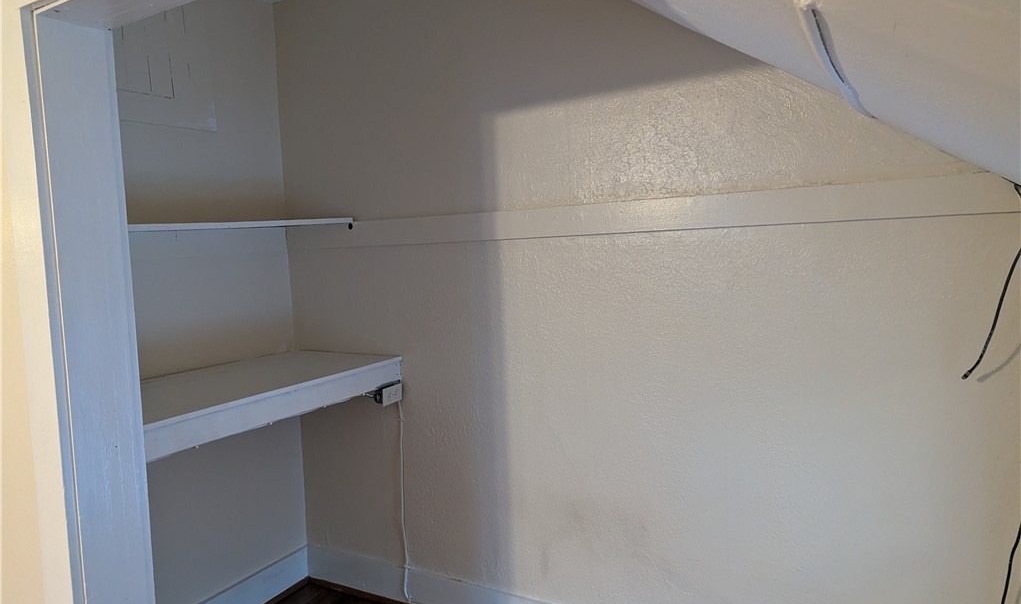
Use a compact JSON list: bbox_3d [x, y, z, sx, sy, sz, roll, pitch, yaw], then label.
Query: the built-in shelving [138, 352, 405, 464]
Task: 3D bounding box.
[{"bbox_3d":[-0.861,0.283,2.173,0.542,0.091,1.105,0,4,26],"label":"built-in shelving"}]

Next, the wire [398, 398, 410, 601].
[{"bbox_3d":[-0.384,0.731,2.571,0.032,0.748,0.020,0,5,30],"label":"wire"}]

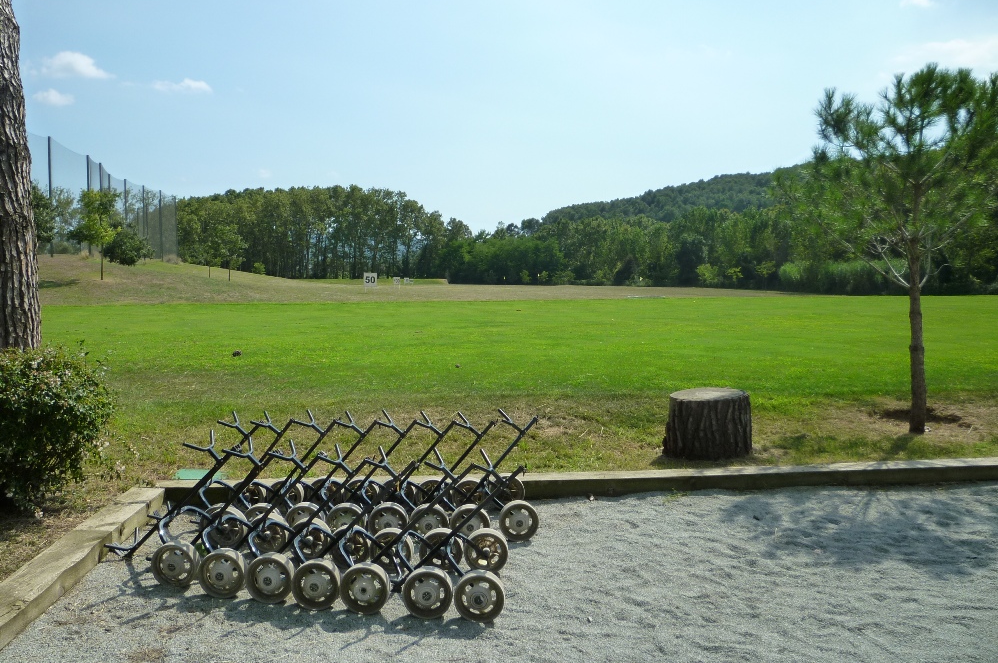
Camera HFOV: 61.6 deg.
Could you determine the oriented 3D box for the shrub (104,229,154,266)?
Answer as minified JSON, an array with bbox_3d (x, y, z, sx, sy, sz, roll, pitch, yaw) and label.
[{"bbox_3d":[-24.300,-5.600,55.000,3.100,2.500,2.900,0,4,0],"label":"shrub"}]

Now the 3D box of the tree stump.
[{"bbox_3d":[1.765,0.790,7.080,0.740,0.490,0.710,0,4,0],"label":"tree stump"}]

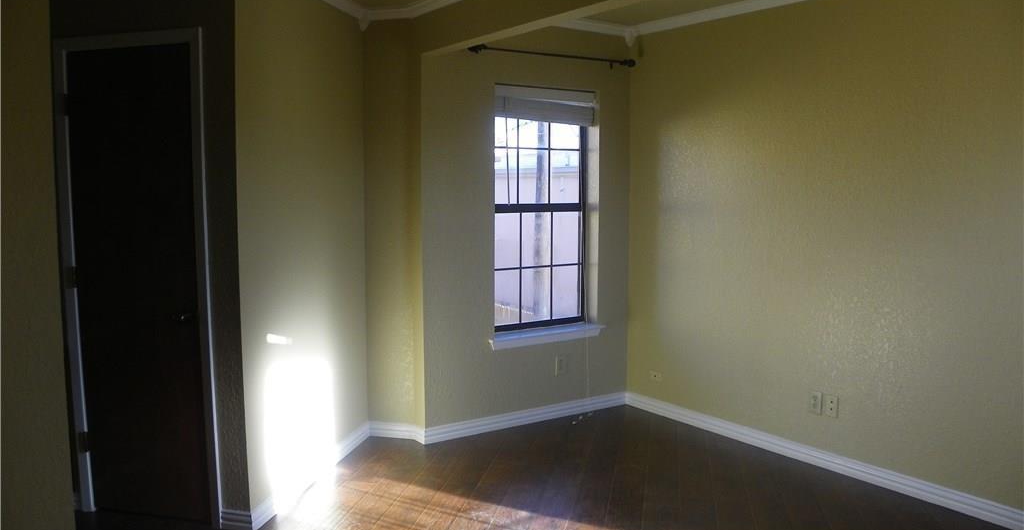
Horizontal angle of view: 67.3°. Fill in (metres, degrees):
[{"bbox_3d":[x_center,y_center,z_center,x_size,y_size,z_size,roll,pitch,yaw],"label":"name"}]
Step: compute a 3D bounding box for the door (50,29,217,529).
[{"bbox_3d":[-1.582,0.076,3.299,0.719,2.065,0.080,1,5,13],"label":"door"}]

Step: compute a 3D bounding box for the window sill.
[{"bbox_3d":[0.199,0.444,4.784,0.883,0.080,0.130,-3,6,-33],"label":"window sill"}]

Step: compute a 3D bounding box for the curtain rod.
[{"bbox_3d":[0.254,-1.230,4.553,1.224,0.065,0.115,-3,6,-33],"label":"curtain rod"}]

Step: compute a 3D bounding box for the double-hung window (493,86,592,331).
[{"bbox_3d":[0.176,-0.334,4.762,0.775,1.474,0.080,-3,6,-33],"label":"double-hung window"}]

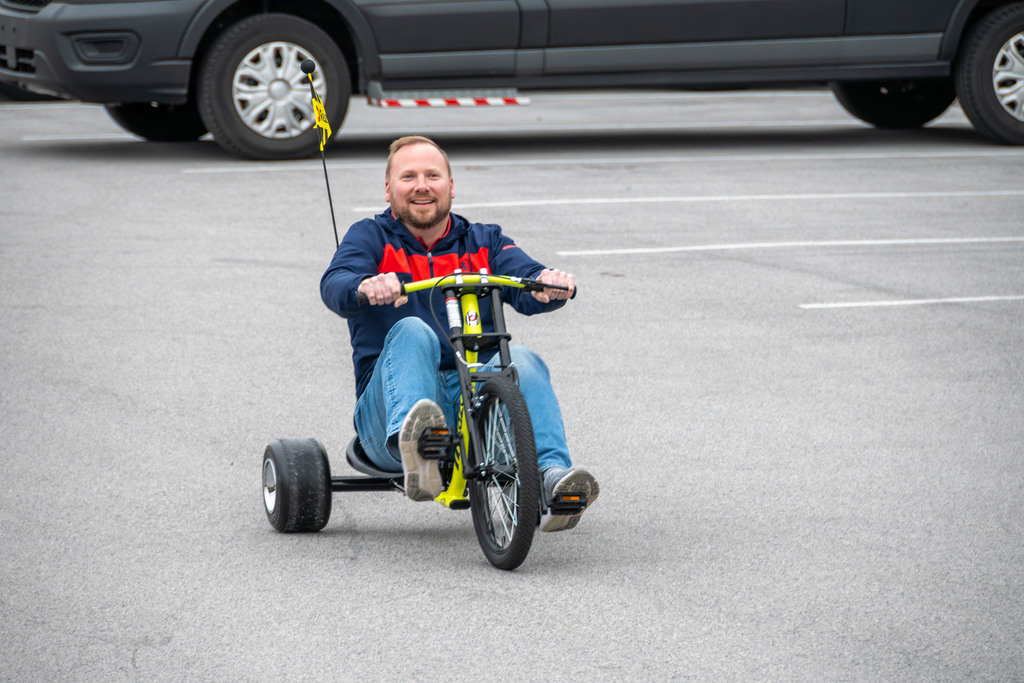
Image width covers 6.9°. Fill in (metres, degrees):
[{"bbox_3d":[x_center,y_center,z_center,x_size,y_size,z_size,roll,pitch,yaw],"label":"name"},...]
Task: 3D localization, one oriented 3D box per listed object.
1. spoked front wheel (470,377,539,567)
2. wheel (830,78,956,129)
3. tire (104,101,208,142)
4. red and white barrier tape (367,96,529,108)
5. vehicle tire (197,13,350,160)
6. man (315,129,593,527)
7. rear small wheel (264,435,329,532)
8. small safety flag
[{"bbox_3d":[-0.021,0.341,22.050,0.070,0.500,0.500,-3,5,-15],"label":"spoked front wheel"},{"bbox_3d":[1.903,-1.401,42.193,0.700,0.690,0.235,-2,5,-19],"label":"wheel"},{"bbox_3d":[-1.649,-1.300,40.996,0.700,0.690,0.235,-2,5,-19],"label":"tire"},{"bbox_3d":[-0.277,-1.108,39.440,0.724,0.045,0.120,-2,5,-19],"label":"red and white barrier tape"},{"bbox_3d":[-1.097,-1.165,39.360,0.700,0.690,0.235,-2,5,-19],"label":"vehicle tire"},{"bbox_3d":[-0.148,-0.026,22.420,0.660,0.980,1.070,-1,5,-7],"label":"man"},{"bbox_3d":[-0.578,0.389,23.050,0.143,0.250,0.250,-3,5,-12],"label":"rear small wheel"},{"bbox_3d":[-0.522,-0.624,23.250,0.070,0.205,0.130,-1,5,-12],"label":"small safety flag"}]

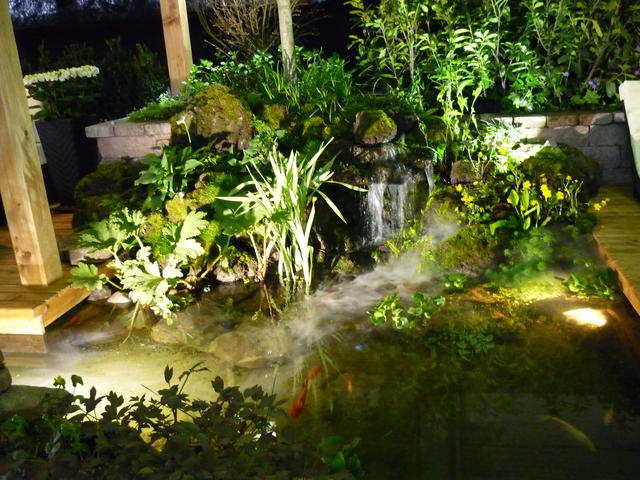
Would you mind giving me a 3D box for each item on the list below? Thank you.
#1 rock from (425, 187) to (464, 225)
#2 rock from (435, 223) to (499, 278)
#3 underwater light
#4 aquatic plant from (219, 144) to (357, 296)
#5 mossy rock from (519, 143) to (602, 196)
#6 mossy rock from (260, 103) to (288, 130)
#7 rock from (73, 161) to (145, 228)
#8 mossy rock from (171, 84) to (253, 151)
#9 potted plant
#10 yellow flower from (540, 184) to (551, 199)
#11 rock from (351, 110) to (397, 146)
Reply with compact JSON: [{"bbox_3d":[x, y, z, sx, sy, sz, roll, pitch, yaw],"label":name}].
[{"bbox_3d":[0.751,-0.203,3.690,0.231,0.234,0.197,-2,21,0],"label":"rock"},{"bbox_3d":[0.809,0.052,3.348,0.330,0.227,0.278,-2,19,0],"label":"rock"},{"bbox_3d":[1.201,0.355,2.760,0.185,0.072,0.144,-8,20,-17],"label":"underwater light"},{"bbox_3d":[-0.154,-0.107,3.181,0.705,0.788,0.494,-2,21,0],"label":"aquatic plant"},{"bbox_3d":[1.663,-0.468,4.218,0.513,0.364,0.385,-2,21,0],"label":"mossy rock"},{"bbox_3d":[-0.327,-0.886,4.378,0.196,0.185,0.175,-2,19,0],"label":"mossy rock"},{"bbox_3d":[-1.359,-0.288,3.957,0.433,0.441,0.347,-2,21,0],"label":"rock"},{"bbox_3d":[-0.755,-0.852,4.244,0.525,0.412,0.422,-2,19,0],"label":"mossy rock"},{"bbox_3d":[-1.789,-0.730,4.223,0.464,0.855,0.422,-4,19,-6],"label":"potted plant"},{"bbox_3d":[1.302,-0.280,3.523,0.058,0.072,0.051,-2,19,0],"label":"yellow flower"},{"bbox_3d":[0.348,-0.722,3.911,0.279,0.204,0.237,-2,21,0],"label":"rock"}]

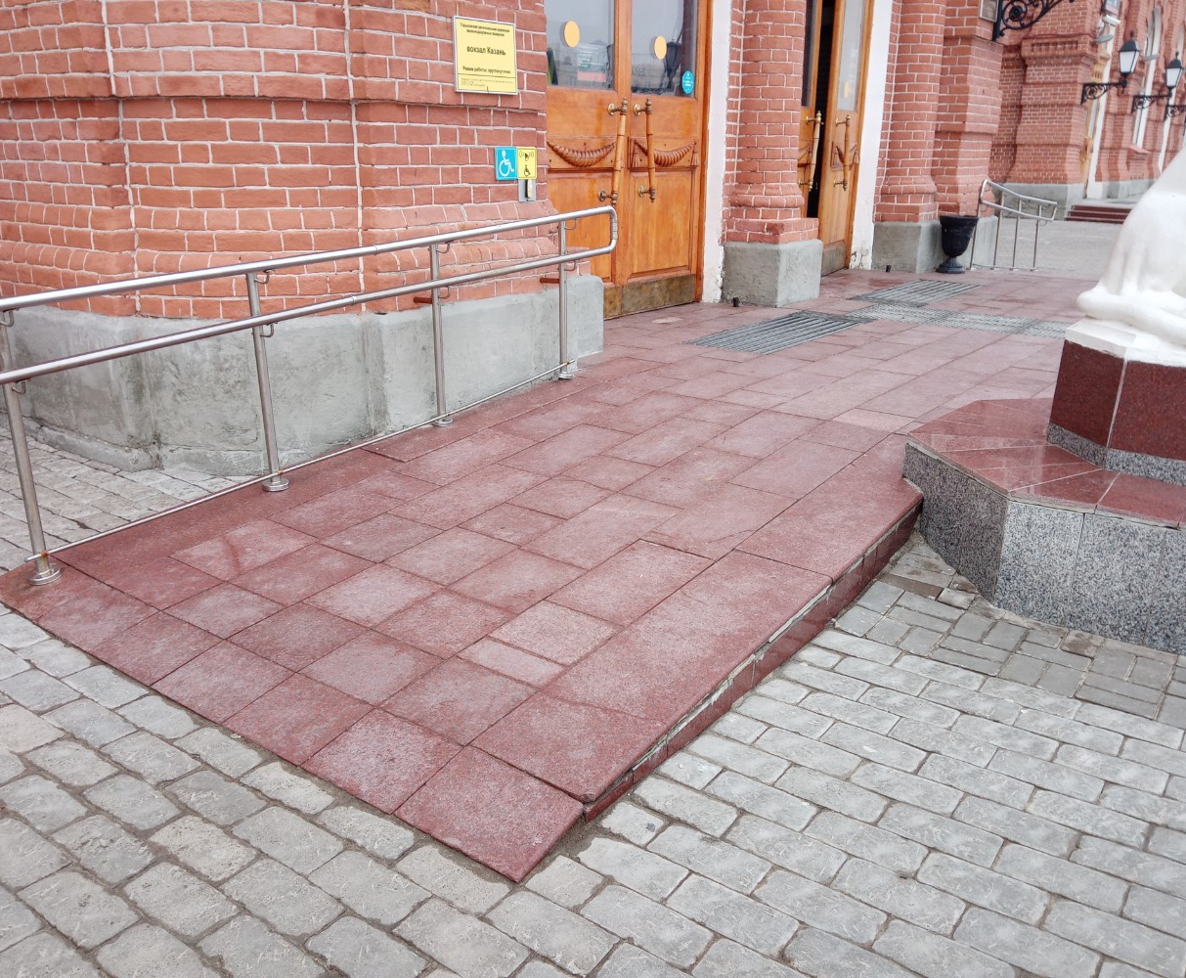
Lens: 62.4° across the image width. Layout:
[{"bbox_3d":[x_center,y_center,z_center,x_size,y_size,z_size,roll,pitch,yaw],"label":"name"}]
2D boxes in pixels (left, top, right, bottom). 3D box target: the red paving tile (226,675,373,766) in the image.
[{"bbox_3d":[-0.739,0.583,2.462,0.292,0.030,0.249,14,27,33],"label":"red paving tile"}]

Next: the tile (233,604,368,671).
[{"bbox_3d":[-0.802,0.409,2.673,0.297,0.025,0.256,13,26,33],"label":"tile"}]

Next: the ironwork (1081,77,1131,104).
[{"bbox_3d":[11.217,-8.715,21.400,1.000,0.520,0.100,13,22,35],"label":"ironwork"}]

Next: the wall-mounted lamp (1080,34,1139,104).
[{"bbox_3d":[11.969,-9.713,22.603,1.095,1.528,0.395,13,23,33],"label":"wall-mounted lamp"}]

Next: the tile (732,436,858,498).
[{"bbox_3d":[0.842,-0.075,4.011,0.303,0.030,0.621,14,27,33],"label":"tile"}]

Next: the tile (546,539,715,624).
[{"bbox_3d":[0.121,0.287,2.943,0.296,0.030,0.487,13,27,35],"label":"tile"}]

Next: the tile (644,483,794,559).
[{"bbox_3d":[0.468,0.121,3.544,0.296,0.030,0.622,14,27,33],"label":"tile"}]

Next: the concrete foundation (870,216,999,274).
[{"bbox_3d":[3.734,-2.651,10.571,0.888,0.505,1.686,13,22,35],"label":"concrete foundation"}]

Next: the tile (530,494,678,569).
[{"bbox_3d":[0.038,0.156,3.481,0.291,0.030,0.571,14,27,33],"label":"tile"}]

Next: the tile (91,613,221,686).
[{"bbox_3d":[-1.202,0.451,2.717,0.302,0.030,0.229,13,33,35],"label":"tile"}]

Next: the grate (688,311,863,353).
[{"bbox_3d":[1.306,-1.052,6.601,0.605,0.030,1.702,13,22,35],"label":"grate"}]

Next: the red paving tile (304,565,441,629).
[{"bbox_3d":[-0.642,0.321,2.888,0.290,0.025,0.307,13,26,33],"label":"red paving tile"}]

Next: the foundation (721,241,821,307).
[{"bbox_3d":[1.547,-1.891,8.438,0.540,0.500,0.820,13,23,34],"label":"foundation"}]

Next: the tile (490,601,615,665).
[{"bbox_3d":[-0.105,0.425,2.821,0.282,0.030,0.244,14,27,33],"label":"tile"}]

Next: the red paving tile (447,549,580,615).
[{"bbox_3d":[-0.227,0.288,2.979,0.285,0.030,0.329,13,27,35],"label":"red paving tile"}]

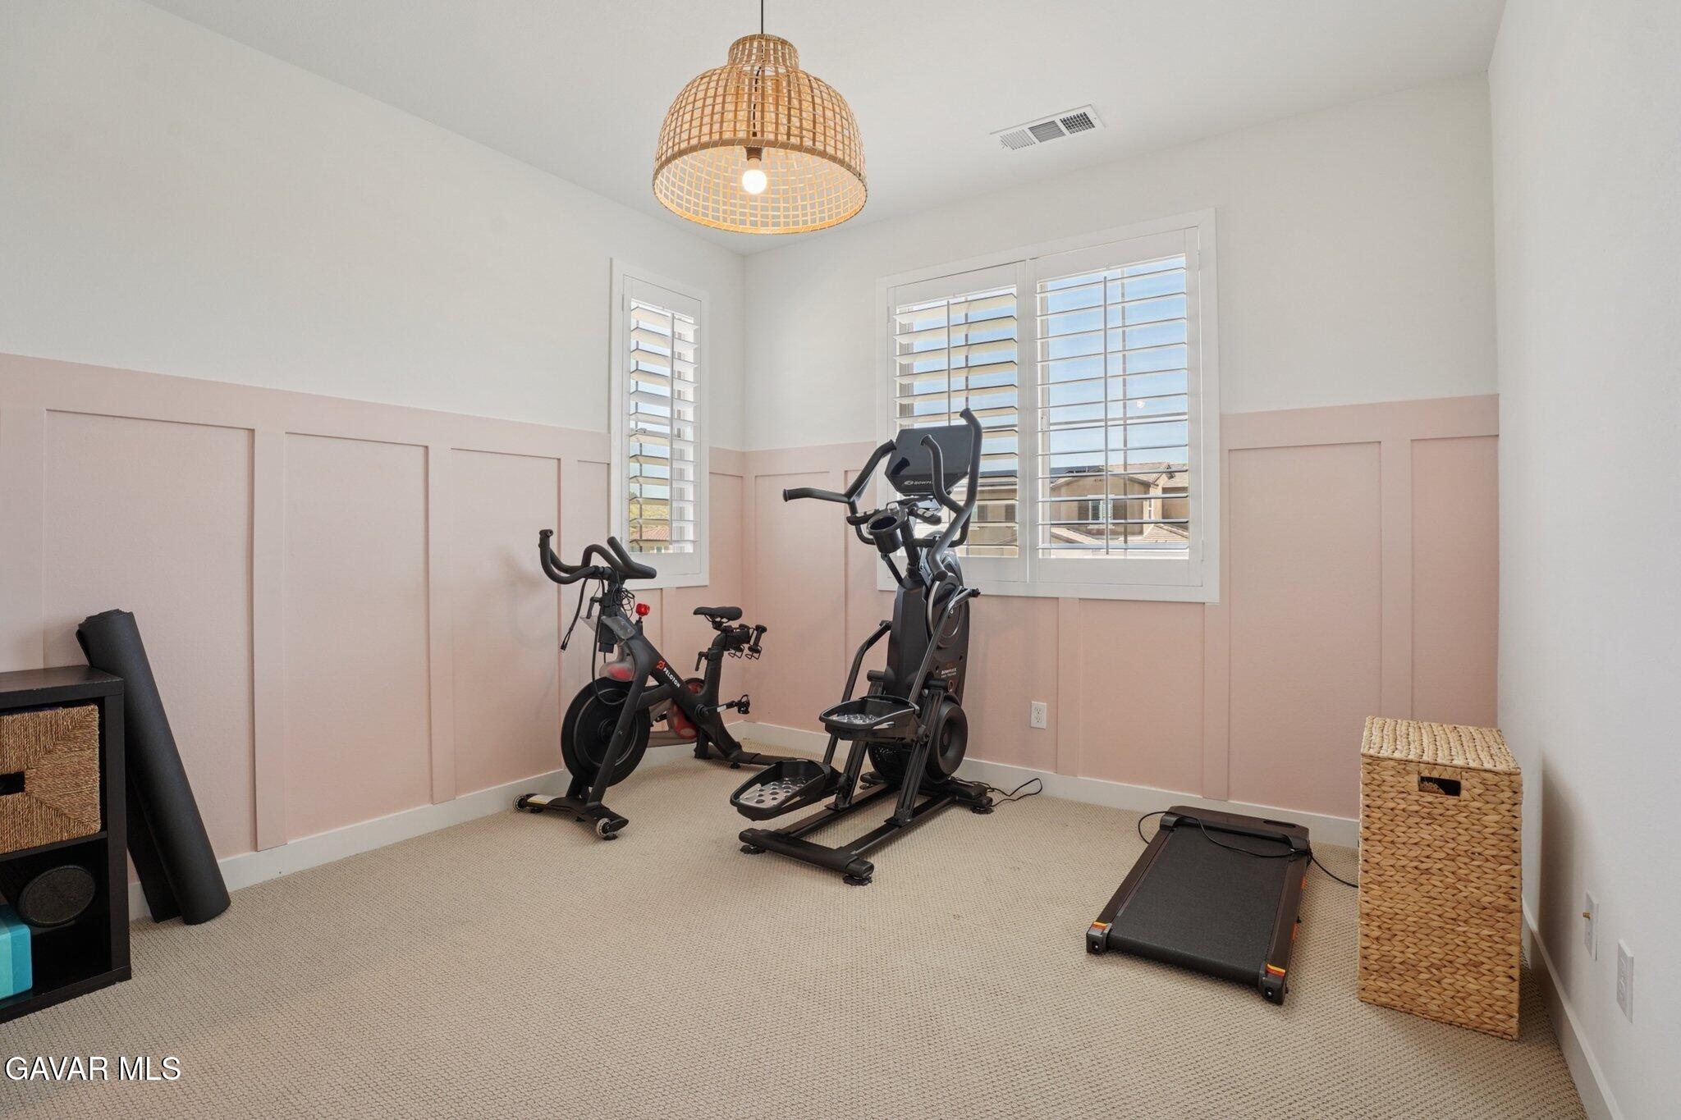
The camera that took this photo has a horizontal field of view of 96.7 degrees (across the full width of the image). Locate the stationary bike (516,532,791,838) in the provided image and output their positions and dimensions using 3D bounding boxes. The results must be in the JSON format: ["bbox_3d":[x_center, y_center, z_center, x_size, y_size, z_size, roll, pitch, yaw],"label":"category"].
[{"bbox_3d":[-0.806,0.475,3.514,0.570,1.190,1.200,1,1,37],"label":"stationary bike"}]

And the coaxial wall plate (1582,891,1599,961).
[{"bbox_3d":[1.523,0.746,1.523,0.015,0.117,0.073,1,1,34],"label":"coaxial wall plate"}]

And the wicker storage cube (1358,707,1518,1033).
[{"bbox_3d":[1.568,0.790,1.980,0.300,0.620,0.460,1,1,36],"label":"wicker storage cube"}]

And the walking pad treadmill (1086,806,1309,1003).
[{"bbox_3d":[1.203,1.043,2.413,0.485,0.105,1.070,1,1,35],"label":"walking pad treadmill"}]

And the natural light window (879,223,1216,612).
[{"bbox_3d":[0.863,-0.635,3.438,1.564,1.598,0.090,1,1,31],"label":"natural light window"}]

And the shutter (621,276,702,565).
[{"bbox_3d":[-0.890,-0.668,3.832,0.055,1.458,0.499,1,2,38],"label":"shutter"}]

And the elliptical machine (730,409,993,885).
[{"bbox_3d":[0.082,0.251,2.959,0.680,1.660,1.120,1,1,35],"label":"elliptical machine"}]

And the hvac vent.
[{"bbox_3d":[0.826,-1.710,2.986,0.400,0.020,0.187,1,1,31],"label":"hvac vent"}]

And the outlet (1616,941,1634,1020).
[{"bbox_3d":[1.402,0.755,1.340,0.012,0.117,0.073,1,1,34],"label":"outlet"}]

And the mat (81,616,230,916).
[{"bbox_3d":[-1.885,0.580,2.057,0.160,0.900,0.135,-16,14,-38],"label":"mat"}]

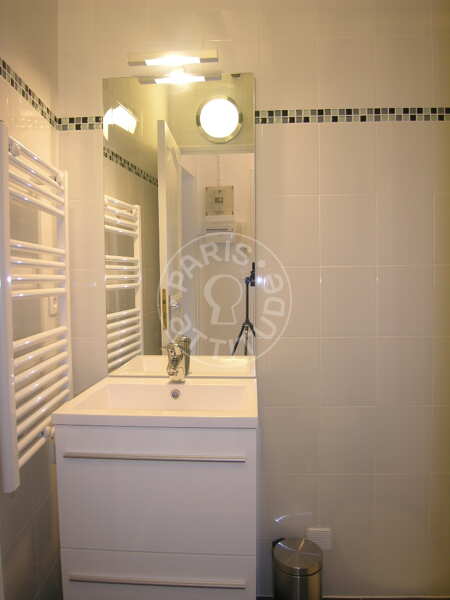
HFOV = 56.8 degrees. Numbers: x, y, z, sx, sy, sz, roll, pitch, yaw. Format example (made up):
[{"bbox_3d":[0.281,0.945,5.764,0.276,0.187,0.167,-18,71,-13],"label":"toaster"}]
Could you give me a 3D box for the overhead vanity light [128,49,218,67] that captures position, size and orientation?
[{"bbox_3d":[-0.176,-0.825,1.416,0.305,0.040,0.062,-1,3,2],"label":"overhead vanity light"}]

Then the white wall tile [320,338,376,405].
[{"bbox_3d":[0.447,0.260,1.503,0.200,0.250,0.010,-1,3,2],"label":"white wall tile"}]

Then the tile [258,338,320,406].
[{"bbox_3d":[0.244,0.265,1.506,0.200,0.250,0.010,0,2,3],"label":"tile"}]

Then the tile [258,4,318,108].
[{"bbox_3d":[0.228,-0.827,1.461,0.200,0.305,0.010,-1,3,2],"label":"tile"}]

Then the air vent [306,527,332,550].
[{"bbox_3d":[0.362,0.916,1.590,0.095,0.089,0.015,-1,3,2],"label":"air vent"}]

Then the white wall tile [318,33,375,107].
[{"bbox_3d":[0.428,-0.801,1.455,0.200,0.250,0.010,-1,3,2],"label":"white wall tile"}]

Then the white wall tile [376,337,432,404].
[{"bbox_3d":[0.647,0.257,1.496,0.200,0.250,0.010,-1,3,2],"label":"white wall tile"}]

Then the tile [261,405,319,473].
[{"bbox_3d":[0.252,0.536,1.587,0.208,0.259,0.010,-1,3,2],"label":"tile"}]

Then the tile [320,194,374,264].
[{"bbox_3d":[0.439,-0.245,1.480,0.200,0.250,0.010,-1,3,2],"label":"tile"}]

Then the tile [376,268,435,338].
[{"bbox_3d":[0.669,0.006,1.544,0.208,0.259,0.010,-1,3,2],"label":"tile"}]

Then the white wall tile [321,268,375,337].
[{"bbox_3d":[0.444,0.007,1.491,0.200,0.250,0.010,-1,3,2],"label":"white wall tile"}]

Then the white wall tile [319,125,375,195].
[{"bbox_3d":[0.434,-0.494,1.469,0.200,0.250,0.010,-1,3,2],"label":"white wall tile"}]

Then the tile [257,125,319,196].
[{"bbox_3d":[0.241,-0.517,1.538,0.208,0.259,0.010,-1,3,2],"label":"tile"}]

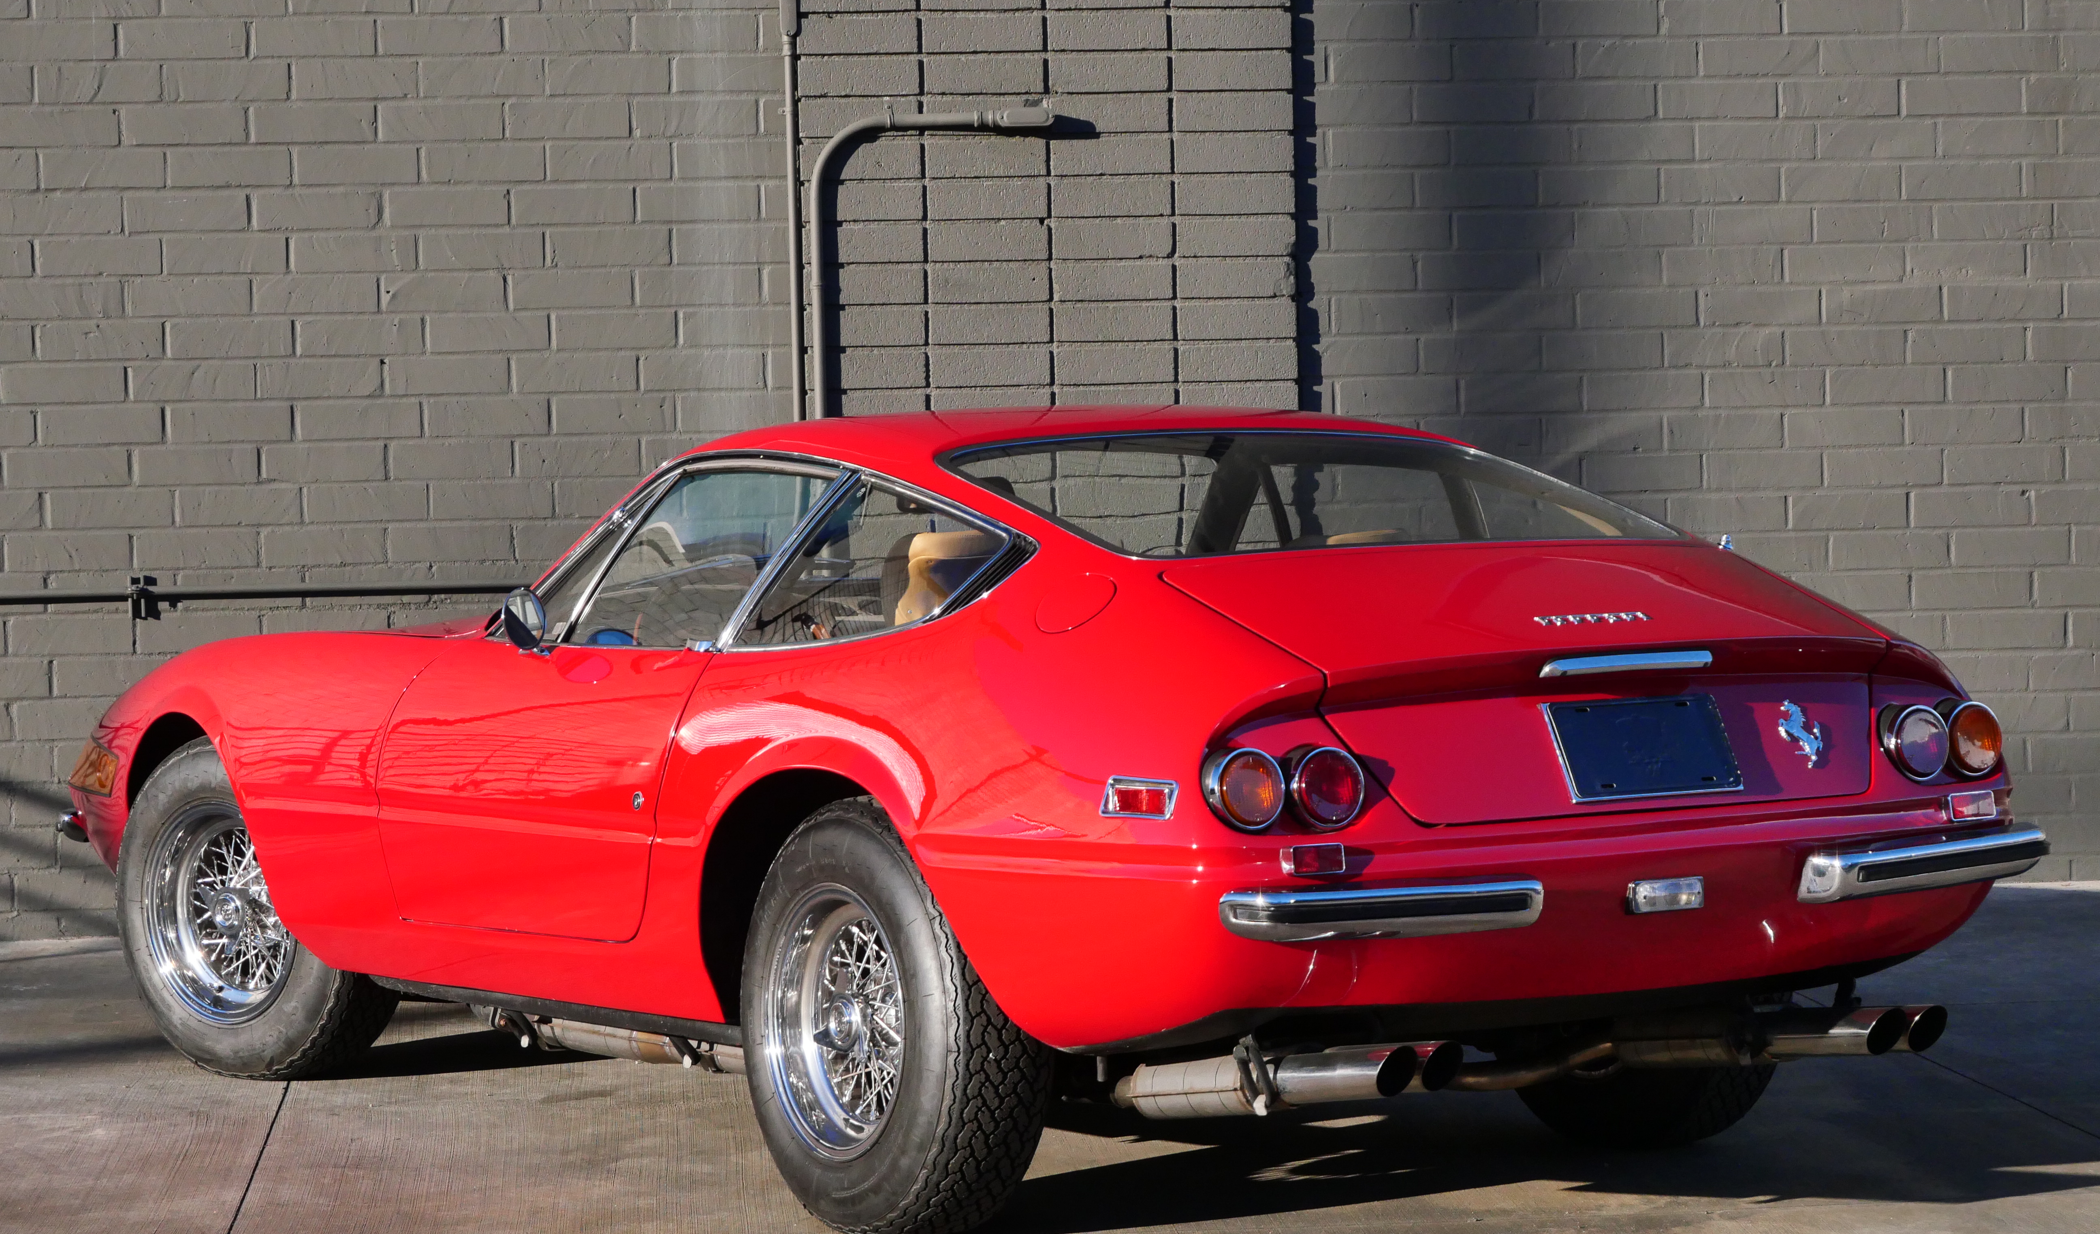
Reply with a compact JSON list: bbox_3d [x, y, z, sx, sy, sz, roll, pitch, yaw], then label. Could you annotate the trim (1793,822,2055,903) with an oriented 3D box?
[{"bbox_3d":[1.325,0.373,7.242,0.492,0.073,0.124,-3,3,-38],"label":"trim"}]

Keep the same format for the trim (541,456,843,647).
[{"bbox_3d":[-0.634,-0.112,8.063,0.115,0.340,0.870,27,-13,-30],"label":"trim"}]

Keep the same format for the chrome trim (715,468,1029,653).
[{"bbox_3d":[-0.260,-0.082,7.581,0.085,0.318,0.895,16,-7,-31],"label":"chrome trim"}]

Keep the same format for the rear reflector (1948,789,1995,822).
[{"bbox_3d":[1.371,0.286,7.242,0.087,0.042,0.032,-2,2,-32],"label":"rear reflector"}]

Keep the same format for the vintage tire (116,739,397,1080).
[{"bbox_3d":[-1.538,0.562,9.457,0.672,0.662,0.209,0,3,38],"label":"vintage tire"}]

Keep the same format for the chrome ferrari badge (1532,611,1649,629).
[{"bbox_3d":[0.777,0.003,6.917,0.194,0.010,0.027,-3,25,-31],"label":"chrome ferrari badge"}]

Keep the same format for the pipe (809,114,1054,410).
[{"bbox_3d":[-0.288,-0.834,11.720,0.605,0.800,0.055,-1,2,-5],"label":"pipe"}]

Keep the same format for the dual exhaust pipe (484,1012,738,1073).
[{"bbox_3d":[-0.734,0.738,8.707,0.199,0.119,1.095,-3,3,-32],"label":"dual exhaust pipe"}]

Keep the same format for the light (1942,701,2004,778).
[{"bbox_3d":[1.400,0.186,7.401,0.114,0.114,0.055,-3,3,-32],"label":"light"}]

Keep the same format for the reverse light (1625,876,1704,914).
[{"bbox_3d":[0.877,0.395,6.896,0.122,0.050,0.032,-2,2,-32],"label":"reverse light"}]

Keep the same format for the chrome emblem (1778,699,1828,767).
[{"bbox_3d":[1.103,0.170,7.107,0.082,0.112,0.012,-2,-24,-32],"label":"chrome emblem"}]

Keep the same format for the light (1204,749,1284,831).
[{"bbox_3d":[0.261,0.234,6.635,0.113,0.113,0.060,-2,2,-32],"label":"light"}]

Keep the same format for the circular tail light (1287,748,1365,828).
[{"bbox_3d":[0.377,0.235,6.751,0.114,0.114,0.055,-3,3,-32],"label":"circular tail light"}]

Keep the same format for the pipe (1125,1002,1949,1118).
[{"bbox_3d":[0.709,0.652,7.282,1.065,0.169,0.796,-3,3,-32],"label":"pipe"}]

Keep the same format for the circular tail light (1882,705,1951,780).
[{"bbox_3d":[1.291,0.193,7.260,0.113,0.113,0.055,-2,2,-32],"label":"circular tail light"}]

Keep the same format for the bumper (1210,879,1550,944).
[{"bbox_3d":[0.455,0.409,6.702,0.492,0.073,0.124,-2,2,-26],"label":"bumper"}]

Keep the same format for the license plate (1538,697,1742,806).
[{"bbox_3d":[0.860,0.191,7.013,0.310,0.156,0.020,-3,-22,-32],"label":"license plate"}]

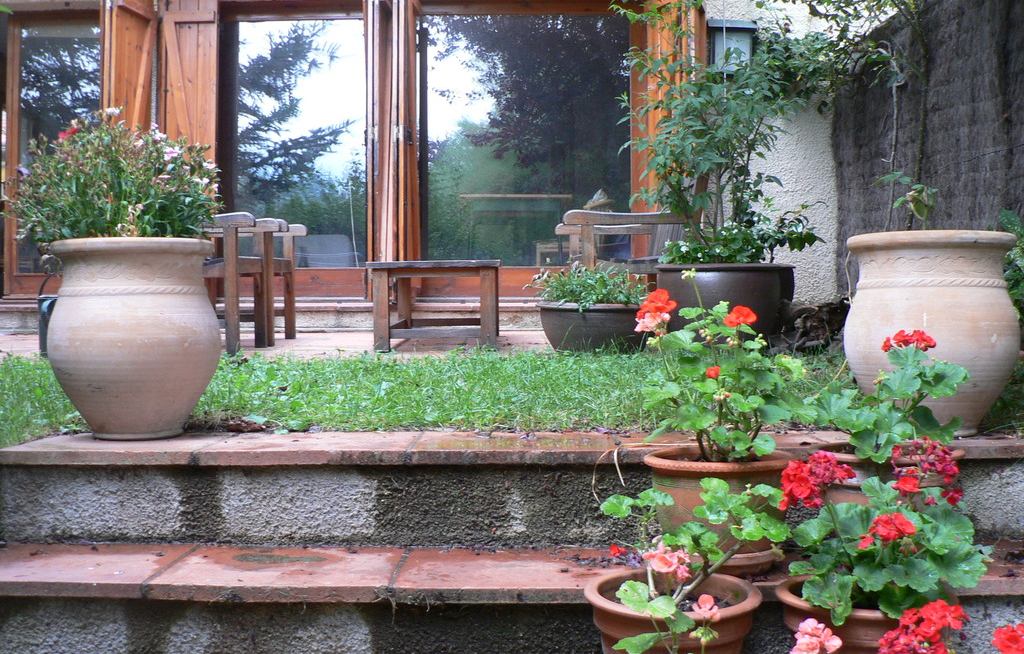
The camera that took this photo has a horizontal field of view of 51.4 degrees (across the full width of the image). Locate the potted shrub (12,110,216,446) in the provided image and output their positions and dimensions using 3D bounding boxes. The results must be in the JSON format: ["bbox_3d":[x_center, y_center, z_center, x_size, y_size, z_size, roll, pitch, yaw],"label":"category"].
[{"bbox_3d":[-0.941,-0.134,2.520,0.510,0.770,0.490,0,2,0],"label":"potted shrub"}]

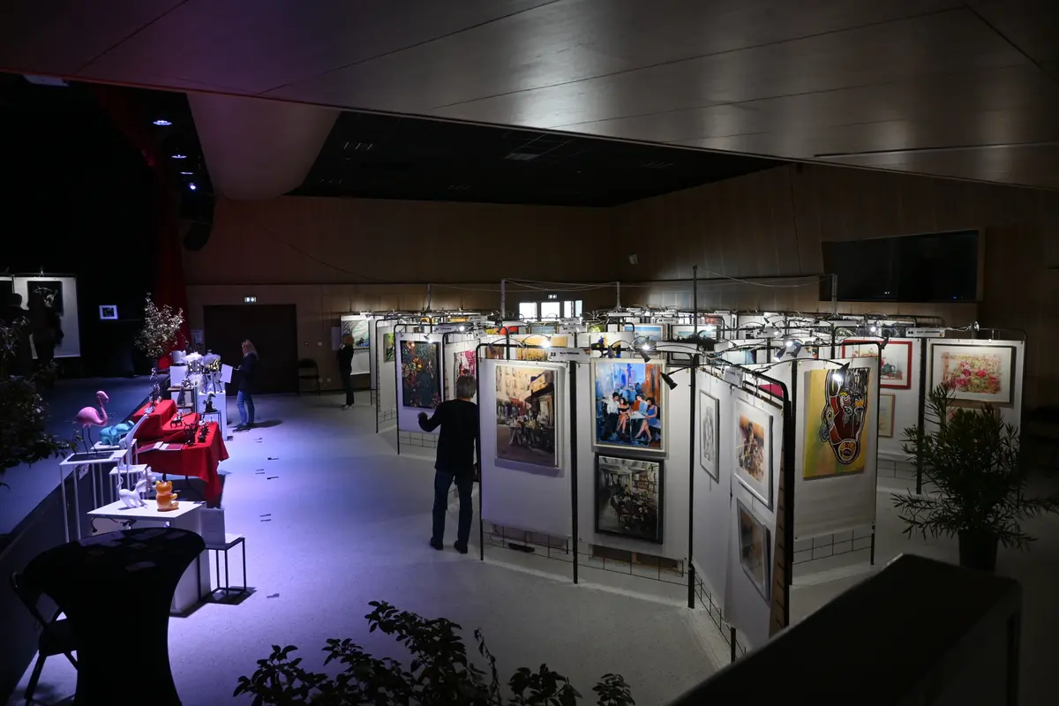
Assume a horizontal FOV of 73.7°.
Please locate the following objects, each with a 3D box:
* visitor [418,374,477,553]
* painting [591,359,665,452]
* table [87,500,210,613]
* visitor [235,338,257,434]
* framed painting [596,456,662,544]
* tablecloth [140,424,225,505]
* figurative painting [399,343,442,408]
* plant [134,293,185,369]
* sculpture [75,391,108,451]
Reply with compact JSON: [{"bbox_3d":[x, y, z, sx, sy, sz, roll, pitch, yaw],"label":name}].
[{"bbox_3d":[-0.776,1.051,6.805,0.600,1.686,0.420,-2,5,-17],"label":"visitor"},{"bbox_3d":[0.788,0.409,5.606,0.627,0.710,0.040,2,6,31],"label":"painting"},{"bbox_3d":[-3.080,1.625,5.731,0.785,0.757,0.420,0,5,9],"label":"table"},{"bbox_3d":[-5.299,0.575,13.140,0.430,1.663,0.460,-2,5,-20],"label":"visitor"},{"bbox_3d":[0.800,1.160,5.665,0.584,0.671,0.040,2,6,31],"label":"framed painting"},{"bbox_3d":[-4.249,1.389,8.671,0.800,0.760,1.760,-2,5,-21],"label":"tablecloth"},{"bbox_3d":[-1.614,0.326,10.525,0.728,0.983,0.040,2,6,31],"label":"figurative painting"},{"bbox_3d":[-7.228,-0.383,13.738,0.960,1.565,0.820,-3,5,-28],"label":"plant"},{"bbox_3d":[-3.819,0.609,6.157,0.275,0.553,0.120,-3,5,-25],"label":"sculpture"}]

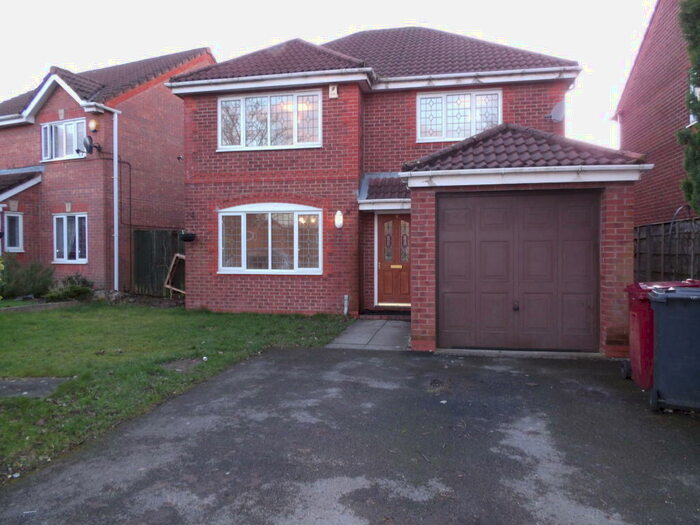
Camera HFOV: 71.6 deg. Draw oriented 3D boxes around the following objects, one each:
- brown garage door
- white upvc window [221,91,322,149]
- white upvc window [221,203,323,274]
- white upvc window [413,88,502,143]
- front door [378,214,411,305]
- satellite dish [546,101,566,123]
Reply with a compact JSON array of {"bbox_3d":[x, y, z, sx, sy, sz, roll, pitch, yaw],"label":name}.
[{"bbox_3d":[2.278,0.130,6.643,2.140,2.130,0.080,0,1,11],"label":"brown garage door"},{"bbox_3d":[-1.705,-2.976,10.294,2.345,1.180,0.100,0,1,11],"label":"white upvc window"},{"bbox_3d":[-1.704,-0.504,10.324,2.340,1.510,0.100,0,1,11],"label":"white upvc window"},{"bbox_3d":[2.283,-3.049,10.169,1.750,1.050,0.100,0,1,11],"label":"white upvc window"},{"bbox_3d":[1.020,-0.056,10.466,0.830,1.980,0.080,0,1,11],"label":"front door"},{"bbox_3d":[4.056,-2.969,9.546,0.320,0.410,0.420,0,1,-22],"label":"satellite dish"}]

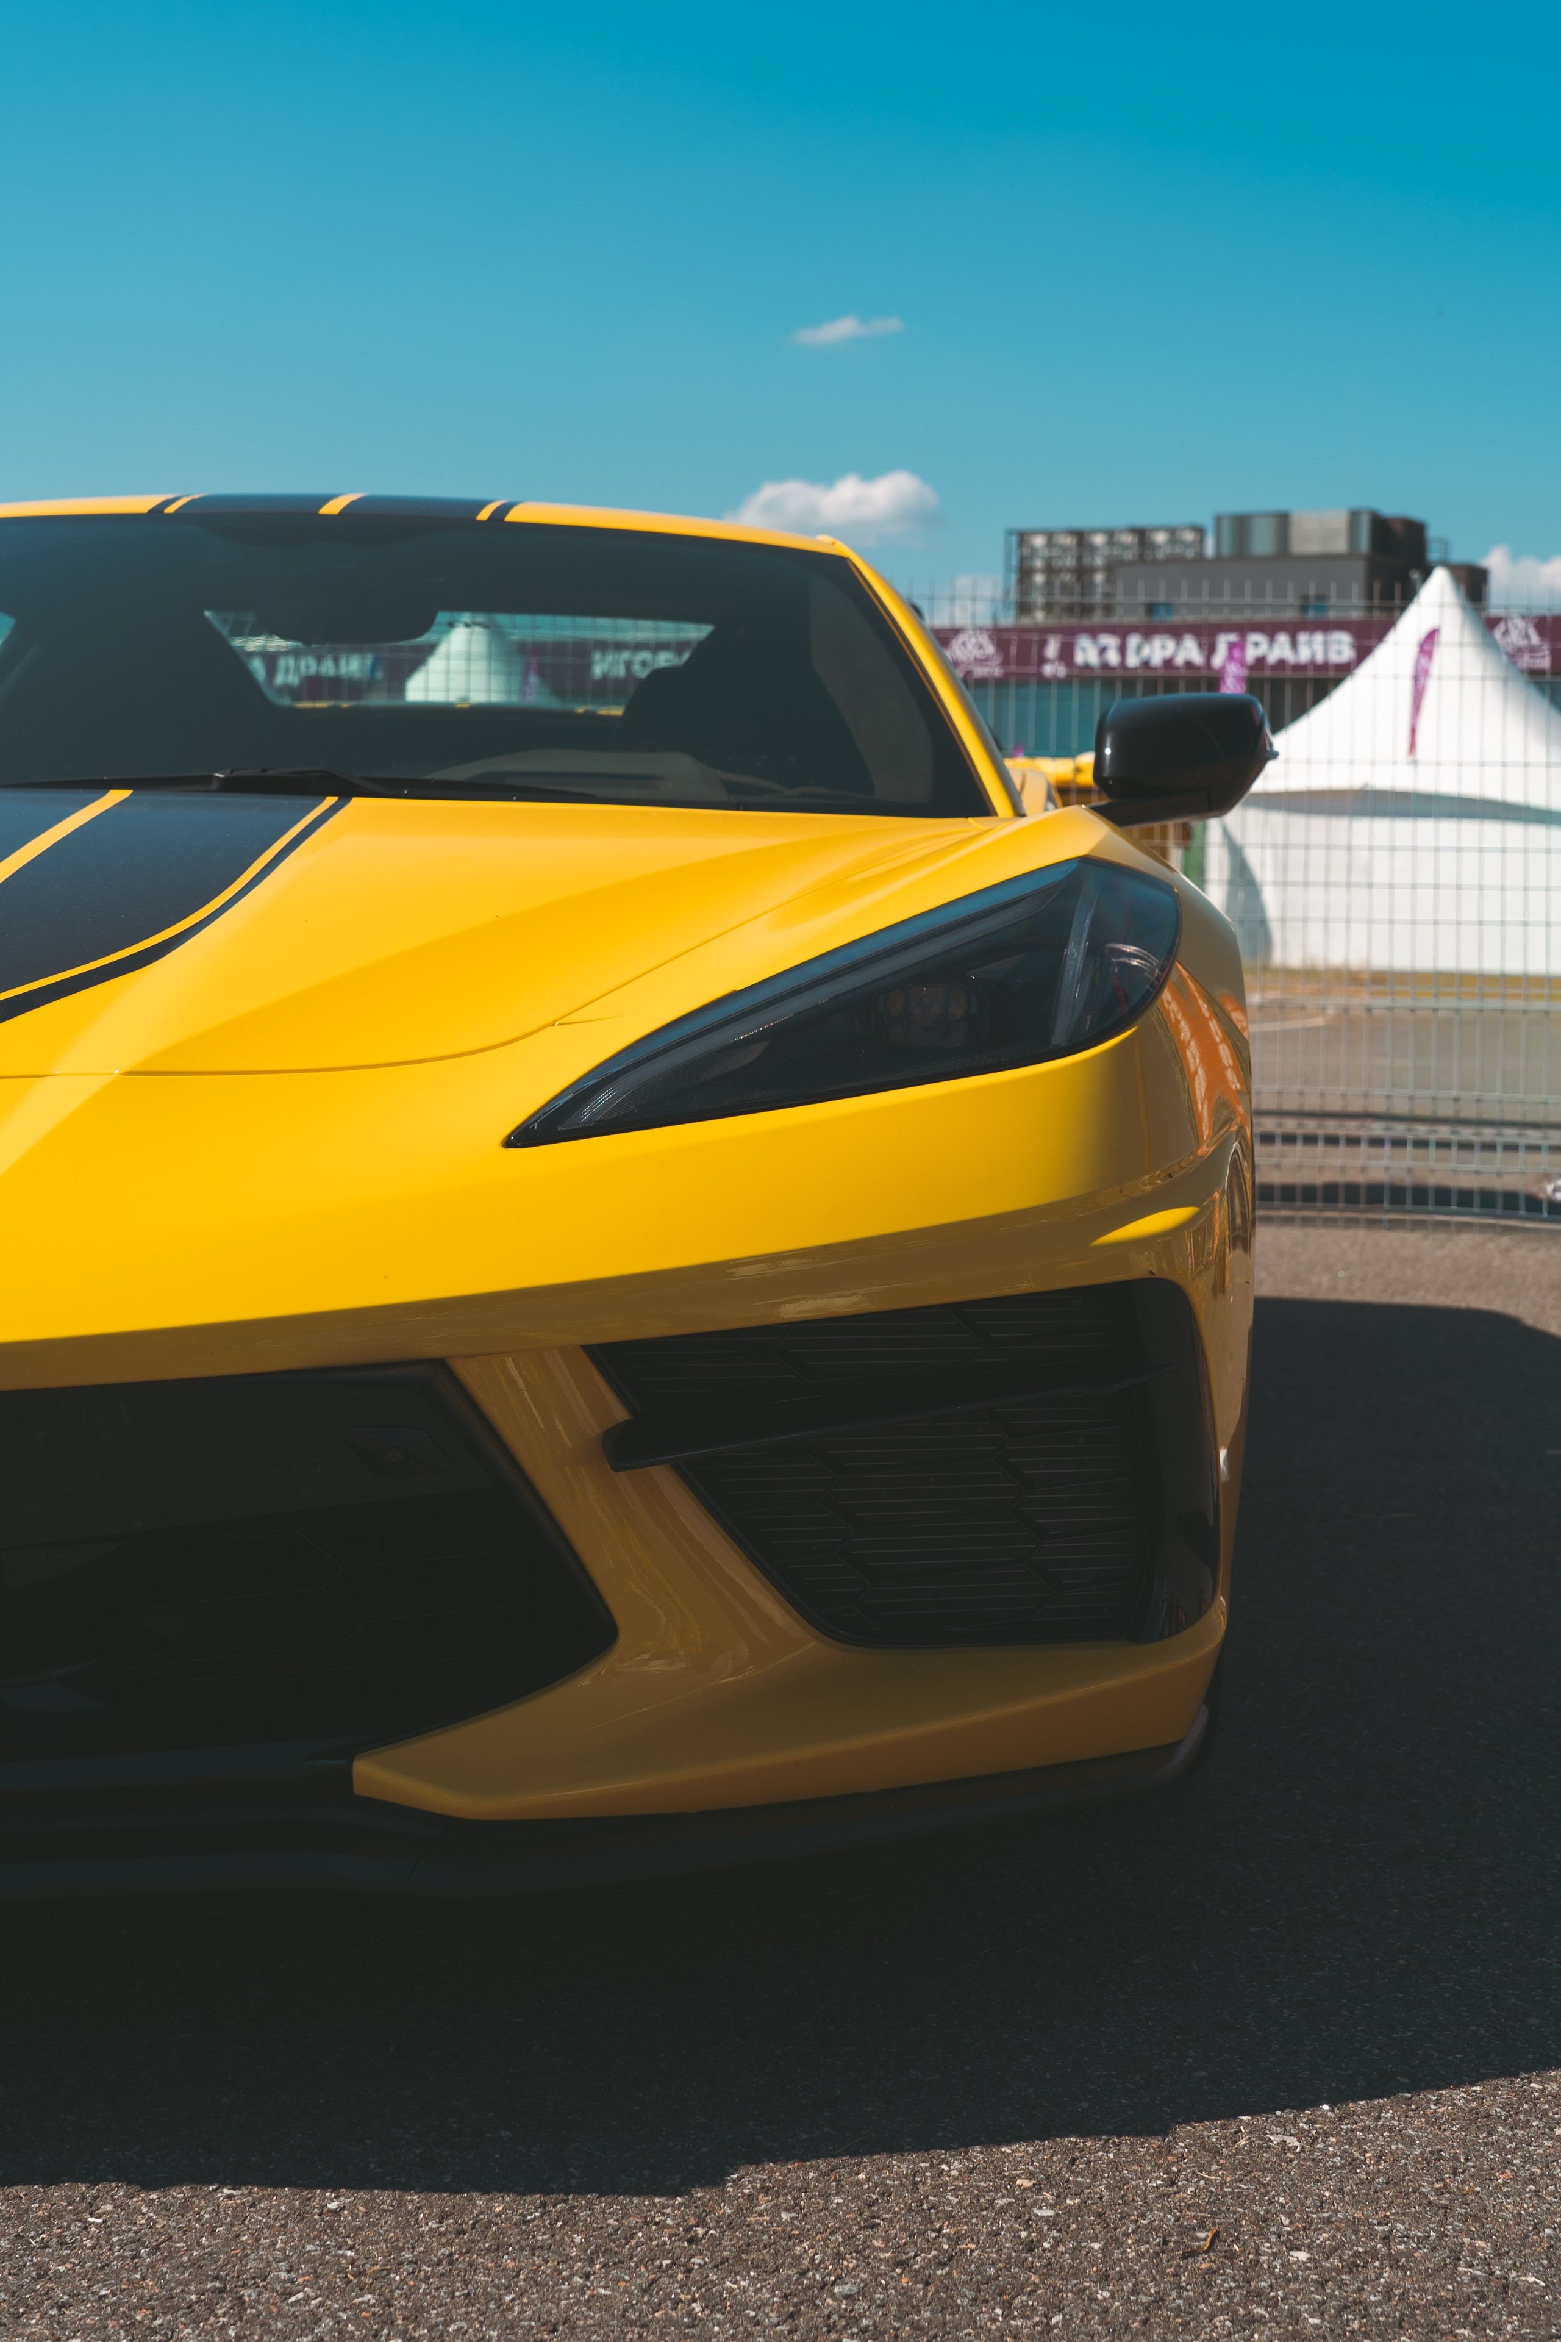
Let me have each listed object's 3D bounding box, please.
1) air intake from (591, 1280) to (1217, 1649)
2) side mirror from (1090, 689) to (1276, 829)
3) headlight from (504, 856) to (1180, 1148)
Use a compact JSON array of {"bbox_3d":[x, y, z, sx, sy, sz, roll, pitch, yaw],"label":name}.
[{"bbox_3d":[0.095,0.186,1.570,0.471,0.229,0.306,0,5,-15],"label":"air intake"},{"bbox_3d":[0.443,-0.446,2.923,0.215,0.147,0.150,1,5,2],"label":"side mirror"},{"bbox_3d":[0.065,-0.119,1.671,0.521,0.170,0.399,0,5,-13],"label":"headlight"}]

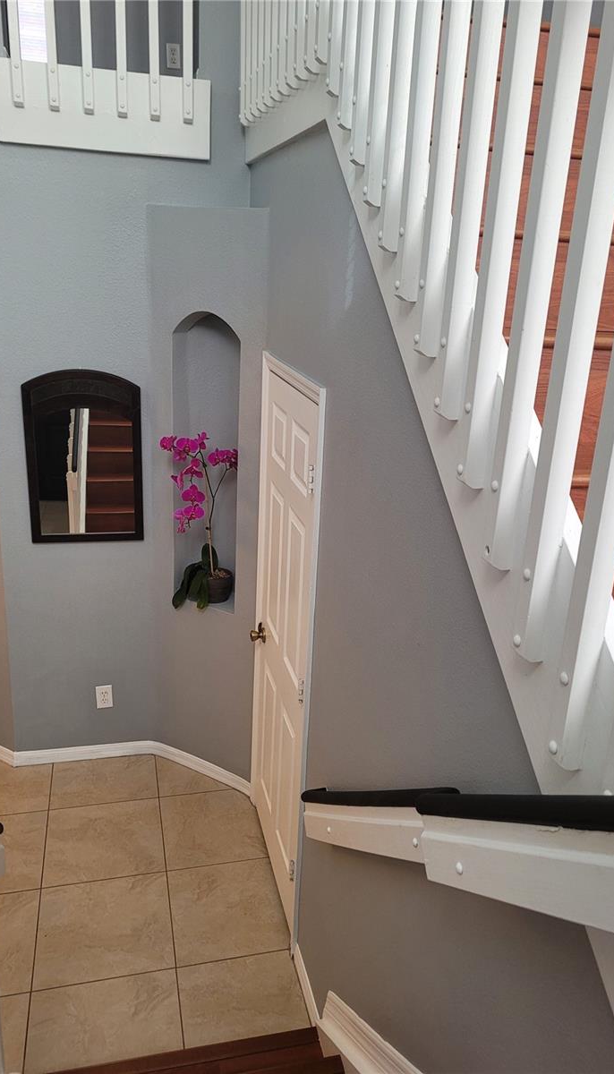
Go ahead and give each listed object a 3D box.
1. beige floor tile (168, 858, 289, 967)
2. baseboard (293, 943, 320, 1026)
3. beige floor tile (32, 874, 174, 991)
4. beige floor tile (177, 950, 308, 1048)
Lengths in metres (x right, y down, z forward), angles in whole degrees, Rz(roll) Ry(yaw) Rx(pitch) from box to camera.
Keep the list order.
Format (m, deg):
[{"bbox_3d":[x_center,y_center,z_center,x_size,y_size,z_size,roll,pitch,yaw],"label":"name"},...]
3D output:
[{"bbox_3d":[-0.319,1.490,3.225,0.440,0.010,0.498,-2,19,-14],"label":"beige floor tile"},{"bbox_3d":[-0.007,1.581,2.856,0.014,0.082,0.300,-2,19,-14],"label":"baseboard"},{"bbox_3d":[-0.778,1.505,3.115,0.498,0.010,0.498,-2,19,-14],"label":"beige floor tile"},{"bbox_3d":[-0.225,1.623,2.845,0.435,0.010,0.330,-2,19,-14],"label":"beige floor tile"}]

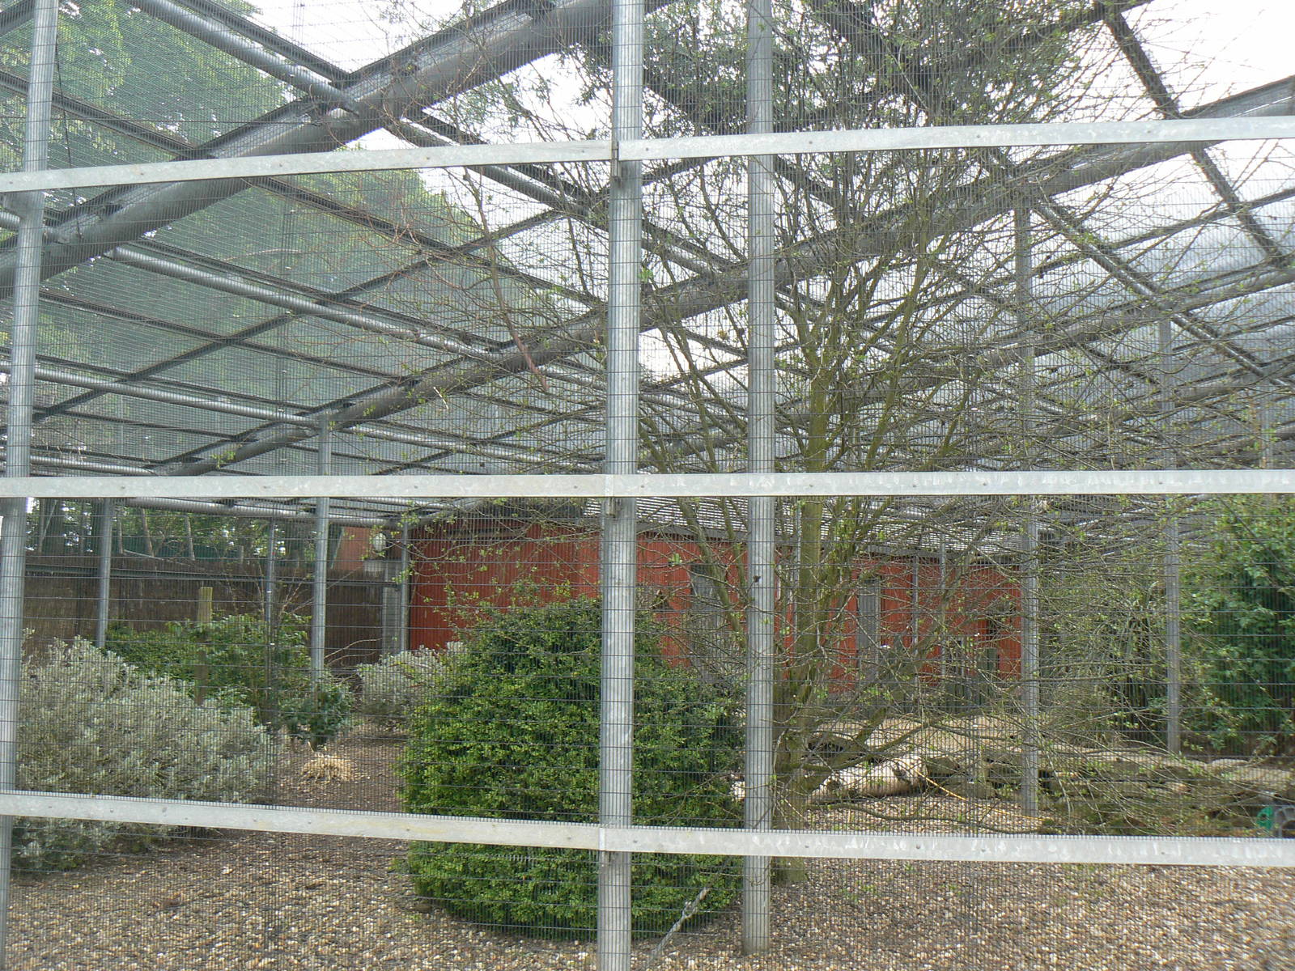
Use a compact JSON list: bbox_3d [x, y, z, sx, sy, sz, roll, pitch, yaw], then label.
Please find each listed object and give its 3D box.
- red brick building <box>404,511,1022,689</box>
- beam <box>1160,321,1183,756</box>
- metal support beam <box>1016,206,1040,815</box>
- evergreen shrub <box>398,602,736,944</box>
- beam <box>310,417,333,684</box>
[{"bbox_3d":[2.437,2.404,25.341,3.500,2.800,17.800,-3,-6,32],"label":"red brick building"},{"bbox_3d":[5.109,0.457,13.171,0.114,4.300,0.114,1,-5,0],"label":"beam"},{"bbox_3d":[2.653,0.124,9.433,0.114,4.310,0.114,1,-5,0],"label":"metal support beam"},{"bbox_3d":[-0.400,1.359,7.003,1.800,1.550,1.700,1,-5,0],"label":"evergreen shrub"},{"bbox_3d":[-3.127,0.881,12.870,0.114,3.170,0.114,1,-5,0],"label":"beam"}]

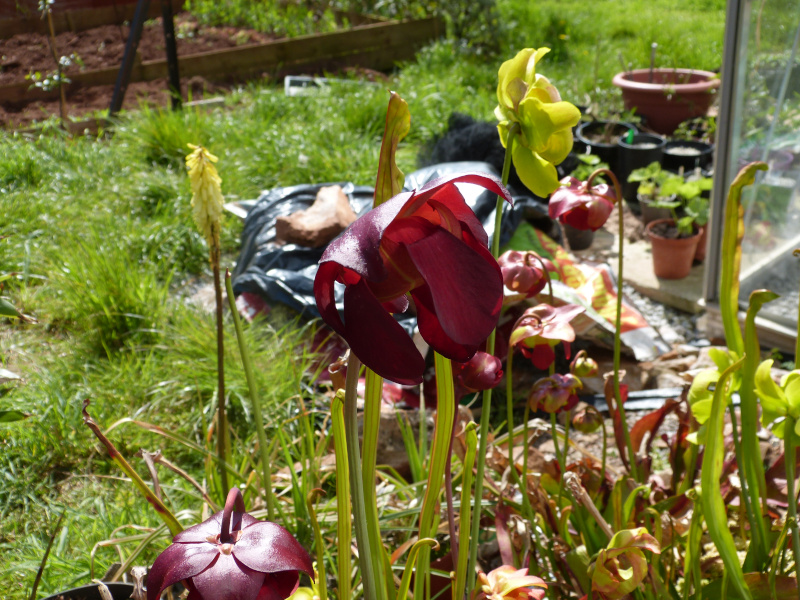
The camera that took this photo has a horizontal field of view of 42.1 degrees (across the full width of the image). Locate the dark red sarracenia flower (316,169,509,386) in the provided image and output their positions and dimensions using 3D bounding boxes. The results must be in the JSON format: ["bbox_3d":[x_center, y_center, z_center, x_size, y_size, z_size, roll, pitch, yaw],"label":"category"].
[{"bbox_3d":[0.004,-0.011,0.480,0.083,0.085,0.080,-8,24,-12],"label":"dark red sarracenia flower"}]

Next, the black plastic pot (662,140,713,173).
[{"bbox_3d":[0.911,-0.405,3.289,0.163,0.155,0.163,4,24,15],"label":"black plastic pot"}]

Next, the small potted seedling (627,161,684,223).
[{"bbox_3d":[0.755,-0.315,3.065,0.160,0.178,0.150,3,24,14],"label":"small potted seedling"}]

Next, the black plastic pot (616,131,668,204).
[{"bbox_3d":[0.738,-0.383,3.187,0.150,0.210,0.150,3,24,13],"label":"black plastic pot"}]

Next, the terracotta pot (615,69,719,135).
[{"bbox_3d":[1.058,-0.785,4.133,0.428,0.182,0.428,3,24,14],"label":"terracotta pot"}]

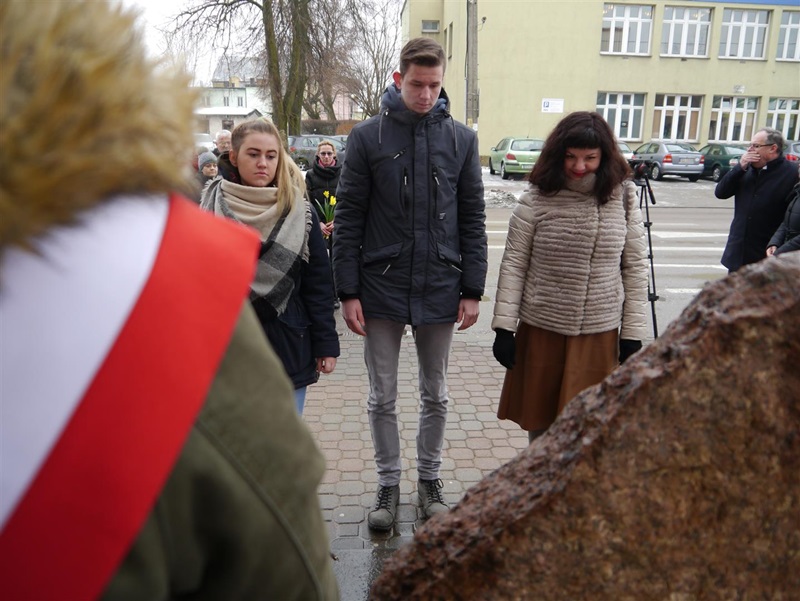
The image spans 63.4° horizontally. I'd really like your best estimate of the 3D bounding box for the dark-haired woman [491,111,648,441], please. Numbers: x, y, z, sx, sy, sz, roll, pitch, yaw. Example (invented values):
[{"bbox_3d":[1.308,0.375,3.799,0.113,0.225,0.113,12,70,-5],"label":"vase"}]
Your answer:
[{"bbox_3d":[0.662,0.086,2.608,0.560,1.630,0.400,1,13,0],"label":"dark-haired woman"}]

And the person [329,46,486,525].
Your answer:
[{"bbox_3d":[0.041,-0.015,2.524,0.560,1.850,0.370,-1,13,-6],"label":"person"}]

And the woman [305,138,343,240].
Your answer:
[{"bbox_3d":[-0.700,-0.754,6.298,0.470,1.630,0.380,-1,13,-7],"label":"woman"}]

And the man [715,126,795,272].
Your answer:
[{"bbox_3d":[2.530,-0.356,4.634,0.470,1.710,0.570,-7,15,-29],"label":"man"}]

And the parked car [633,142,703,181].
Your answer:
[{"bbox_3d":[10.937,-5.689,26.563,1.720,1.430,4.250,1,13,1],"label":"parked car"}]

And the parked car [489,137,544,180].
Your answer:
[{"bbox_3d":[4.719,-5.569,25.354,1.750,1.510,4.200,1,13,-1],"label":"parked car"}]

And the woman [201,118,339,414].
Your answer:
[{"bbox_3d":[-0.491,0.117,2.475,0.510,1.600,0.380,-3,14,-16],"label":"woman"}]

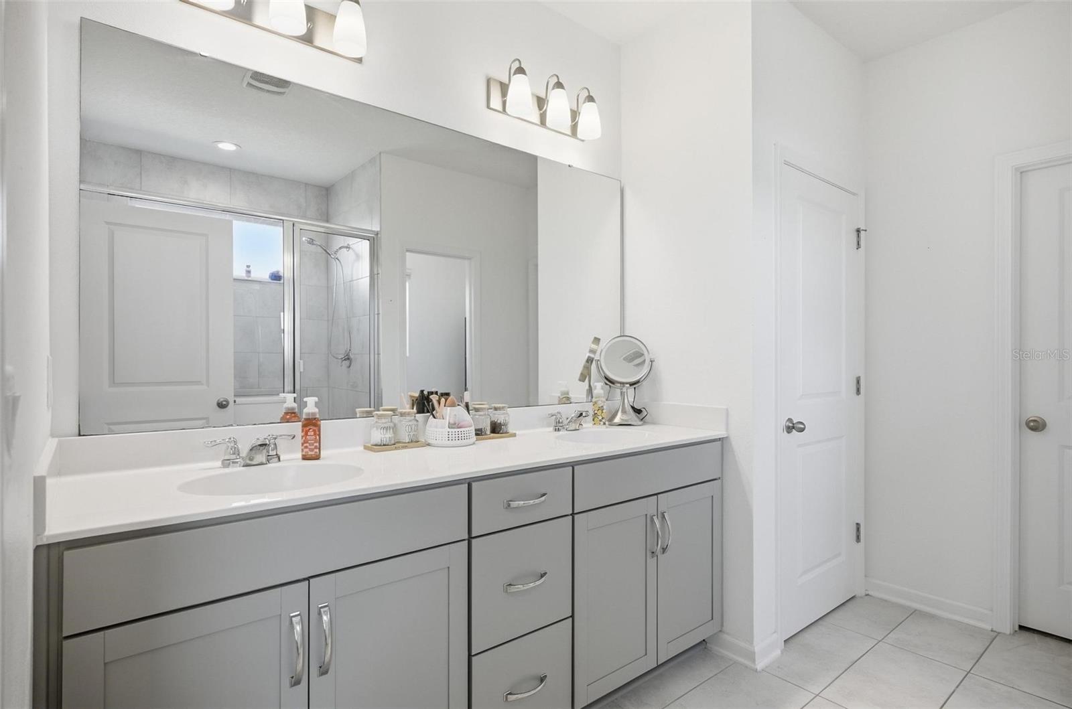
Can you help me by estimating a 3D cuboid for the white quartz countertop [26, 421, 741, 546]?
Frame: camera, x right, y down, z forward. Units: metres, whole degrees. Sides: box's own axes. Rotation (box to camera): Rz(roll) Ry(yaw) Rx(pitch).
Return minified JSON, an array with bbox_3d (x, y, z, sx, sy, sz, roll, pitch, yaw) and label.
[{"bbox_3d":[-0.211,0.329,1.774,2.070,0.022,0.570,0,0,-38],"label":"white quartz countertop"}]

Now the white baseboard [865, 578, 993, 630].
[{"bbox_3d":[1.869,1.194,2.574,0.015,0.082,0.511,0,-1,-38],"label":"white baseboard"}]

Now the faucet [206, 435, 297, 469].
[{"bbox_3d":[-0.783,0.273,1.496,0.232,0.080,0.138,0,-1,-38],"label":"faucet"}]

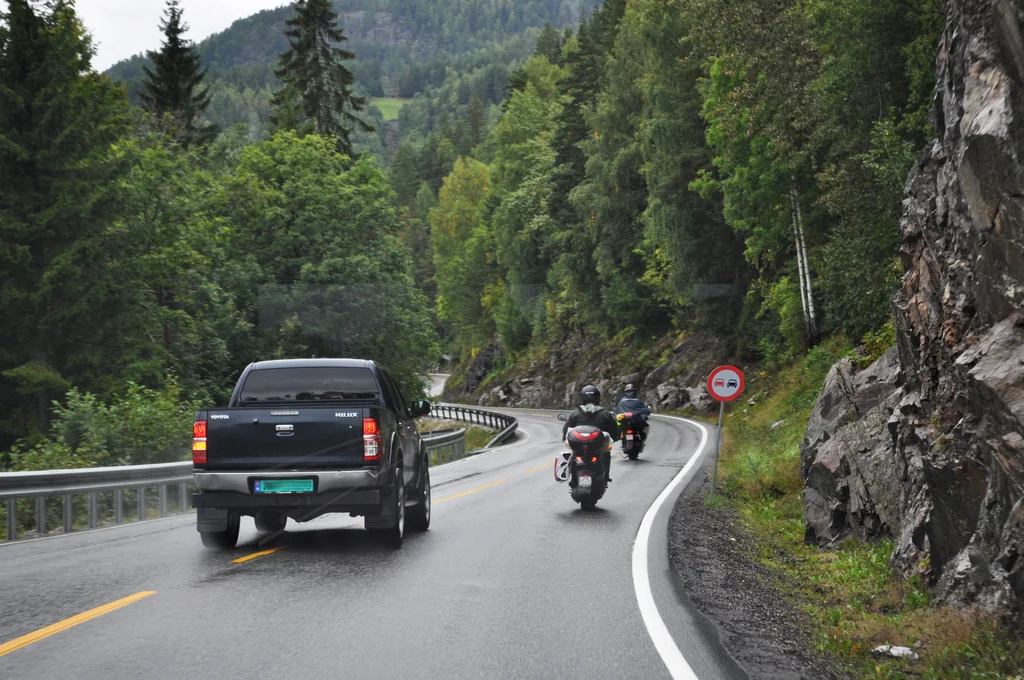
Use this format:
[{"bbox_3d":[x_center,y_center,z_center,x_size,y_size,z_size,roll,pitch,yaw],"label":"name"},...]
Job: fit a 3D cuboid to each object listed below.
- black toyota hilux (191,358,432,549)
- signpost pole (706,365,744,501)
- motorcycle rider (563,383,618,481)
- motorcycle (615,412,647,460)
[{"bbox_3d":[-1.860,1.100,19.800,1.860,1.840,5.260,0,-2,2],"label":"black toyota hilux"},{"bbox_3d":[3.400,1.485,31.800,0.610,2.170,0.100,7,-2,6],"label":"signpost pole"},{"bbox_3d":[1.100,1.310,27.500,0.770,1.360,0.850,0,-2,6],"label":"motorcycle rider"},{"bbox_3d":[2.660,2.030,43.200,0.800,1.200,2.150,0,-2,10],"label":"motorcycle"}]

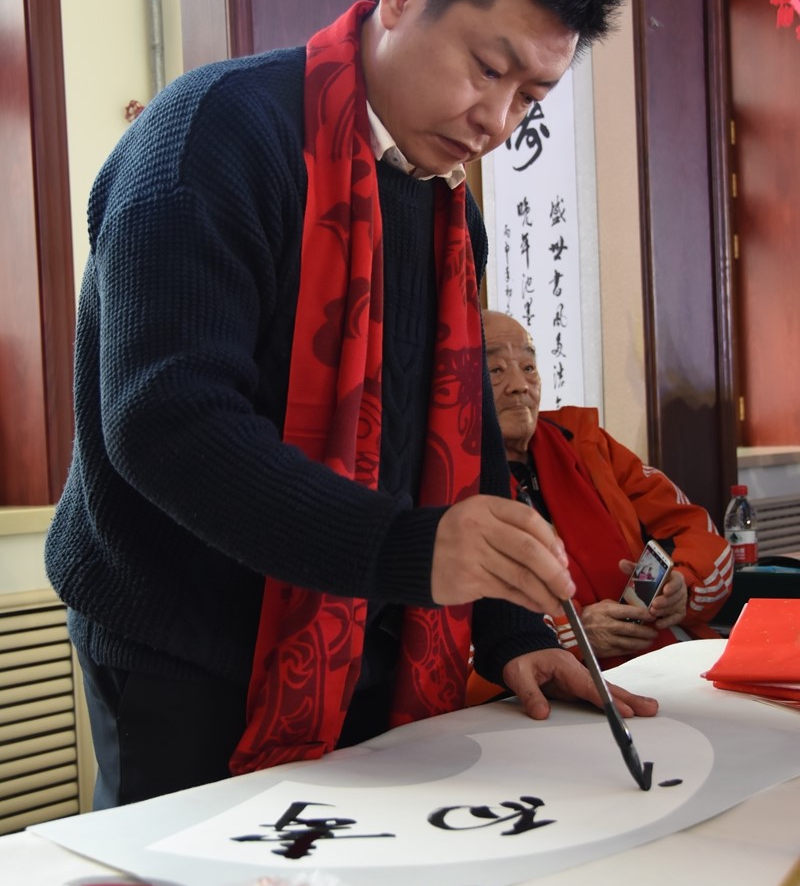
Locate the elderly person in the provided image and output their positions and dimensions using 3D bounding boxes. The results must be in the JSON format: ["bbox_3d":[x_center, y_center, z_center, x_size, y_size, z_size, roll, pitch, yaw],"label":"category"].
[{"bbox_3d":[0.280,0.370,2.220,0.620,1.200,0.750,-3,2,-20],"label":"elderly person"}]

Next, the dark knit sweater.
[{"bbox_3d":[-0.085,-0.055,1.200,0.410,0.570,0.510,0,3,45],"label":"dark knit sweater"}]

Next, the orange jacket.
[{"bbox_3d":[0.290,0.220,2.280,0.600,0.560,0.460,-3,2,-20],"label":"orange jacket"}]

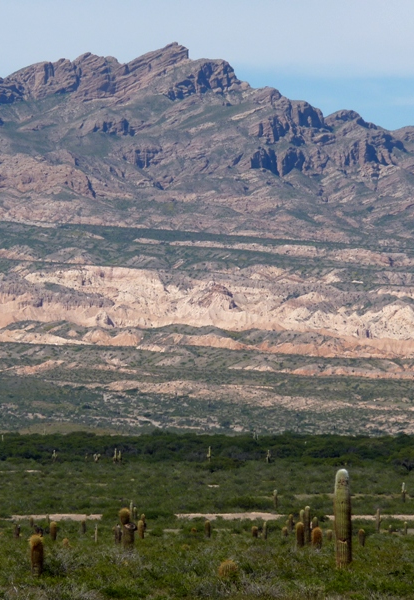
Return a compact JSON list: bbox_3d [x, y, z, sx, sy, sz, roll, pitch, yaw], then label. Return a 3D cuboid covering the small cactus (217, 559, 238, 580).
[{"bbox_3d":[0.537,6.717,168.000,0.471,0.533,0.447,0,-1,0],"label":"small cactus"}]

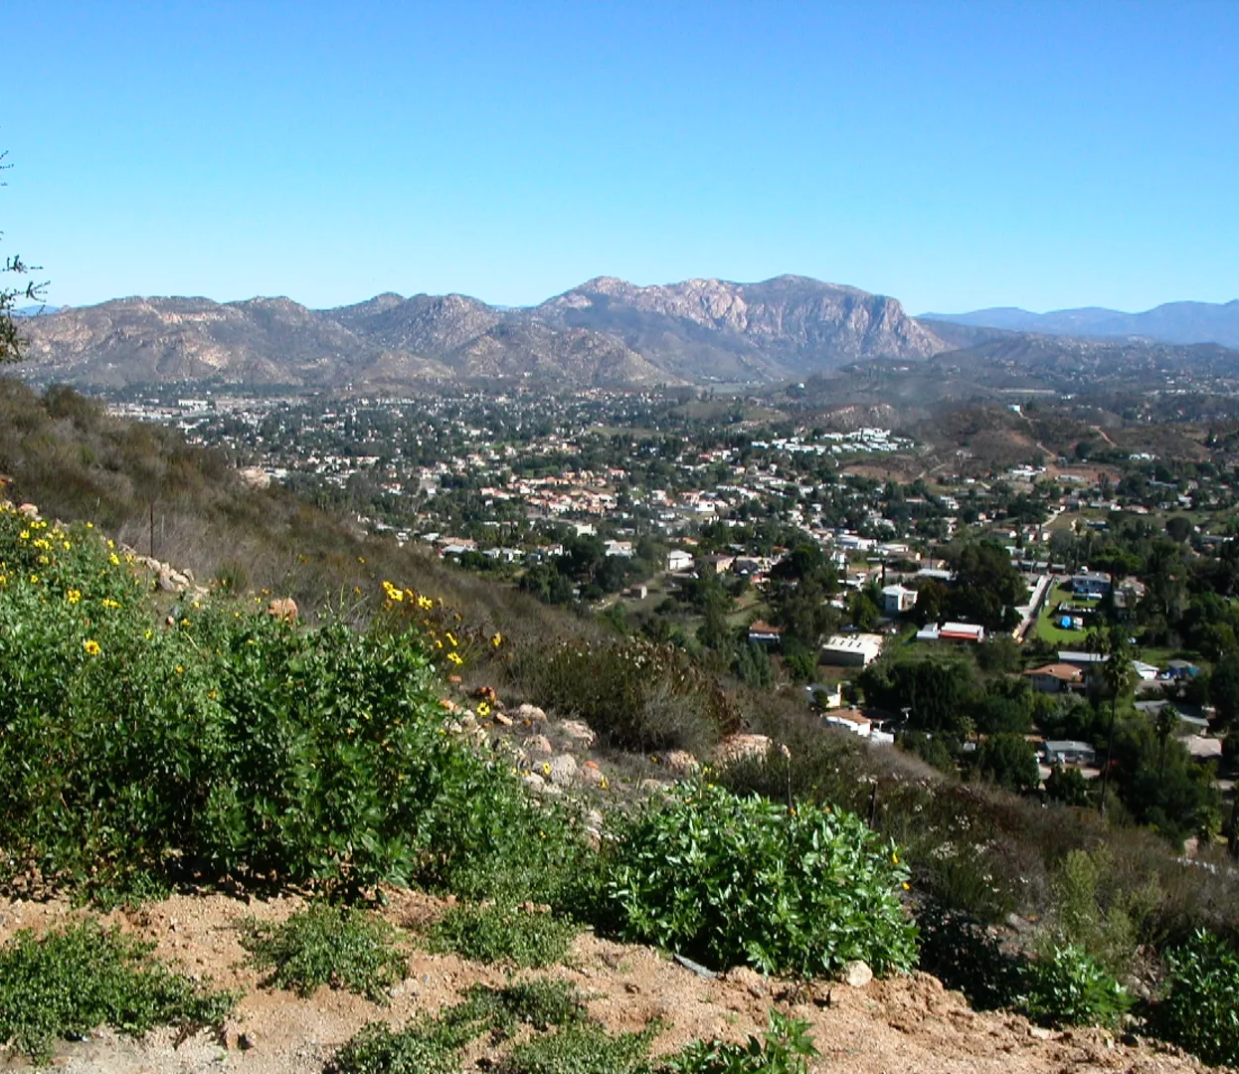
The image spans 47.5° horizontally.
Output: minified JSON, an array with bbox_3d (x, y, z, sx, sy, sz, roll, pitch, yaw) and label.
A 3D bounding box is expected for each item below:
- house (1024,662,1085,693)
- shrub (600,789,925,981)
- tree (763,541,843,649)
[{"bbox_3d":[107.209,34.341,346.486,12.500,5.000,12.000,6,9,35],"label":"house"},{"bbox_3d":[0.421,1.033,4.300,0.951,0.463,0.808,2,8,6],"label":"shrub"},{"bbox_3d":[50.339,15.801,386.321,20.950,29.270,18.855,2,8,8],"label":"tree"}]

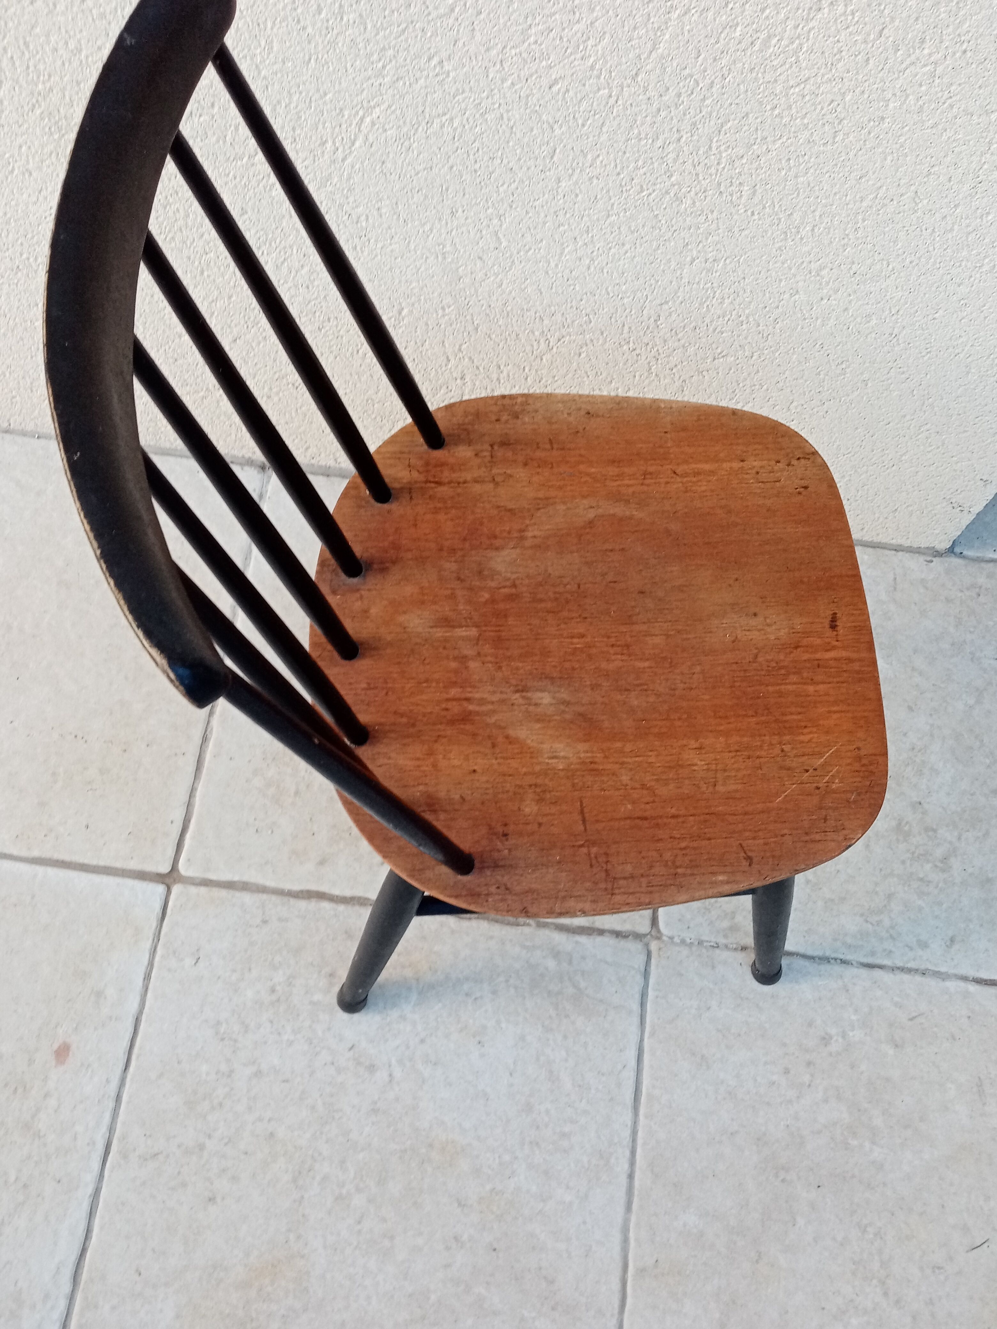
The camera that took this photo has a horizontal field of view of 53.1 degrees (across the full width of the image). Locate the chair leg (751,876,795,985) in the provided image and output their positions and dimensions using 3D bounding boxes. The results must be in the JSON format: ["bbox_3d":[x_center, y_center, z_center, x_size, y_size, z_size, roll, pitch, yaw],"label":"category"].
[{"bbox_3d":[0.240,0.208,0.872,0.036,0.430,0.036,-10,55,7],"label":"chair leg"}]

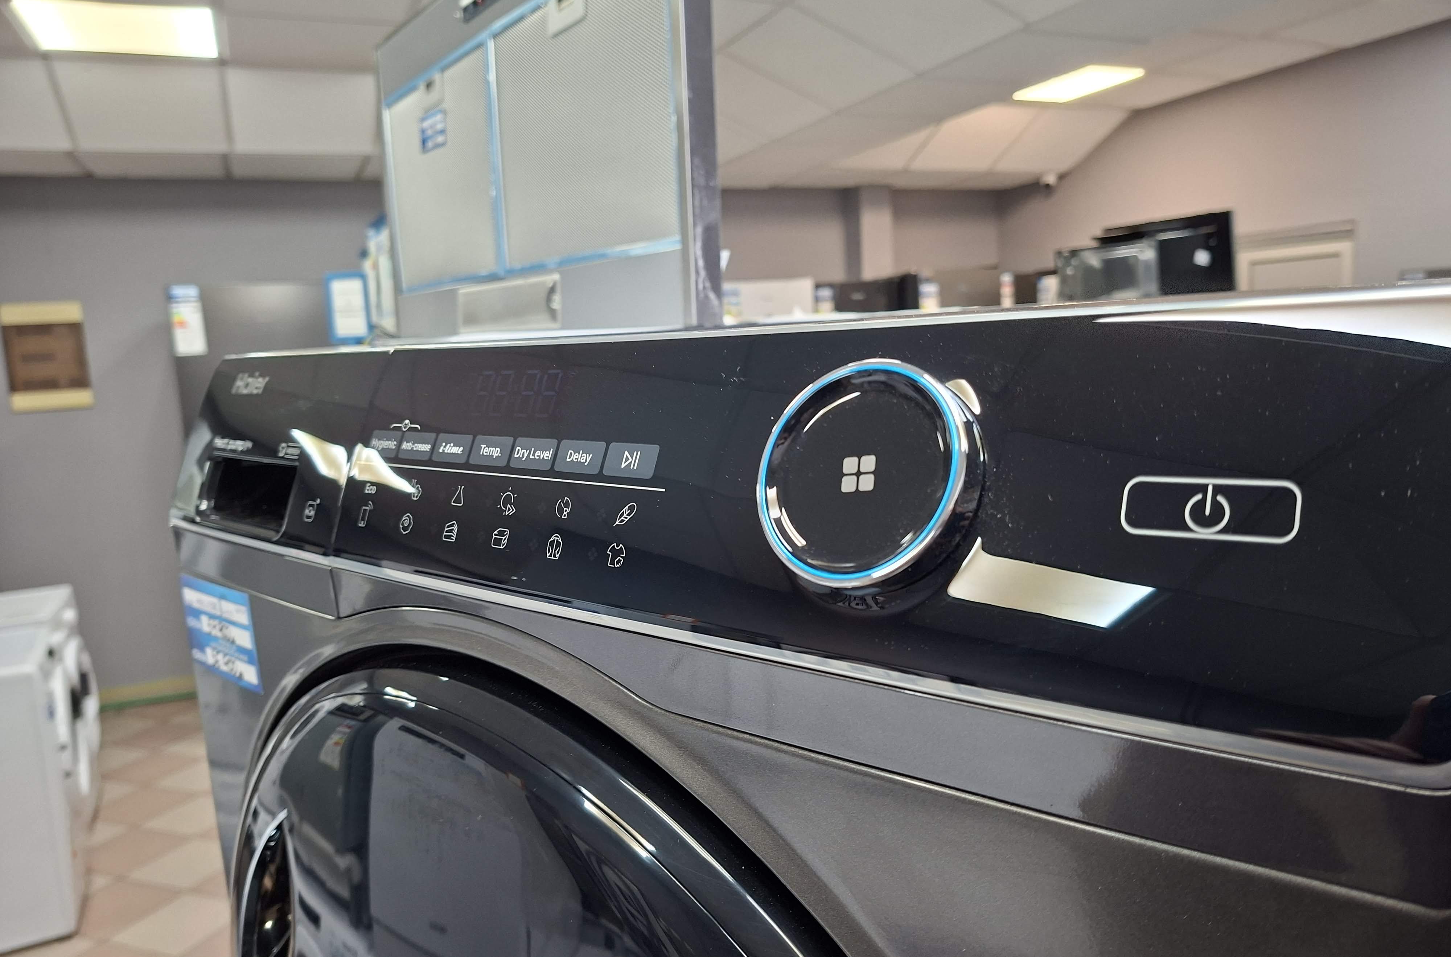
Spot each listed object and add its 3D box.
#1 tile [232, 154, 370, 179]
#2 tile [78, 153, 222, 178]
[{"bbox_3d":[-2.112,-1.540,4.760,0.595,0.020,0.595,-8,9,-25],"label":"tile"},{"bbox_3d":[-2.652,-1.467,4.510,0.595,0.020,0.595,-8,9,-25],"label":"tile"}]

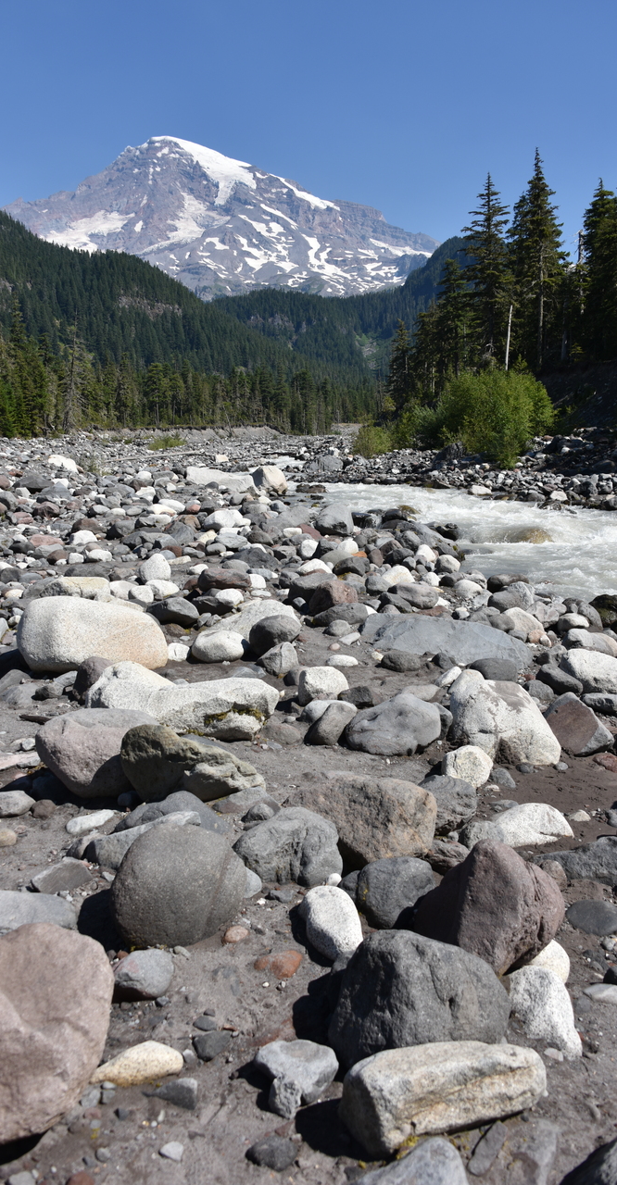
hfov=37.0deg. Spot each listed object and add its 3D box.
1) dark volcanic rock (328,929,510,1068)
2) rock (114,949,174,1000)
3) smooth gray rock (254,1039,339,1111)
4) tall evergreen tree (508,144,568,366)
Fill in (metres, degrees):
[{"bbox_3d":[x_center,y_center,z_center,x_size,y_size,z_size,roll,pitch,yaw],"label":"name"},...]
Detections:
[{"bbox_3d":[0.251,0.932,2.107,0.419,0.309,0.314,1,9,5],"label":"dark volcanic rock"},{"bbox_3d":[-0.478,1.099,2.657,0.179,0.107,0.152,0,9,0],"label":"rock"},{"bbox_3d":[-0.025,1.090,2.082,0.190,0.143,0.152,0,9,0],"label":"smooth gray rock"},{"bbox_3d":[21.214,-29.962,83.484,5.366,18.937,5.366,0,9,0],"label":"tall evergreen tree"}]

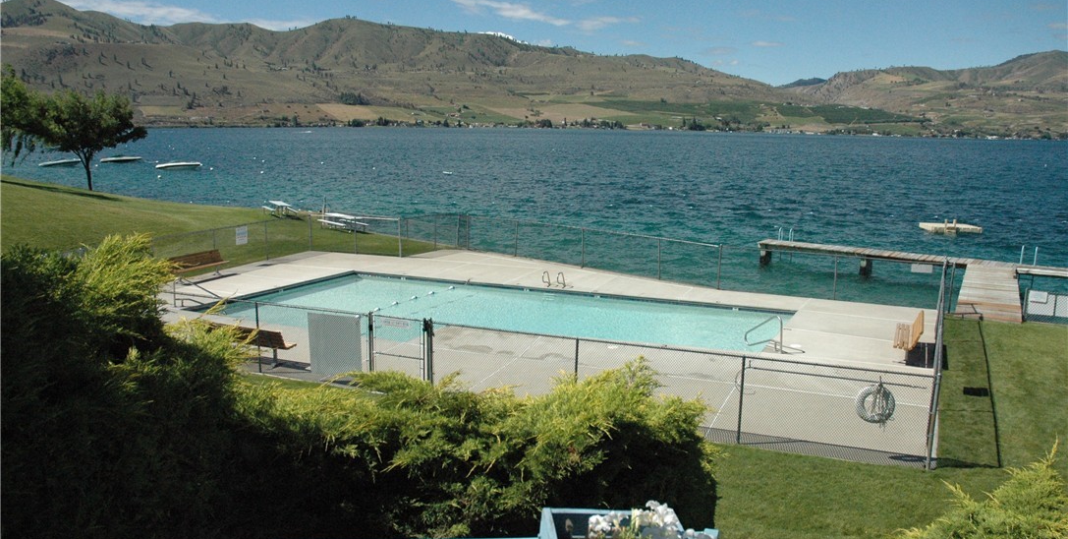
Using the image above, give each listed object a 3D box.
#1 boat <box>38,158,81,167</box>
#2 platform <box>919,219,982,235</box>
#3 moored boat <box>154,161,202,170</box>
[{"bbox_3d":[-69.991,-15.723,118.000,5.600,1.100,2.100,-9,14,-42],"label":"boat"},{"bbox_3d":[25.992,-2.708,50.000,2.900,0.800,2.300,2,10,5],"label":"platform"},{"bbox_3d":[-49.250,-14.436,111.000,6.100,1.150,2.200,-4,11,-26],"label":"moored boat"}]

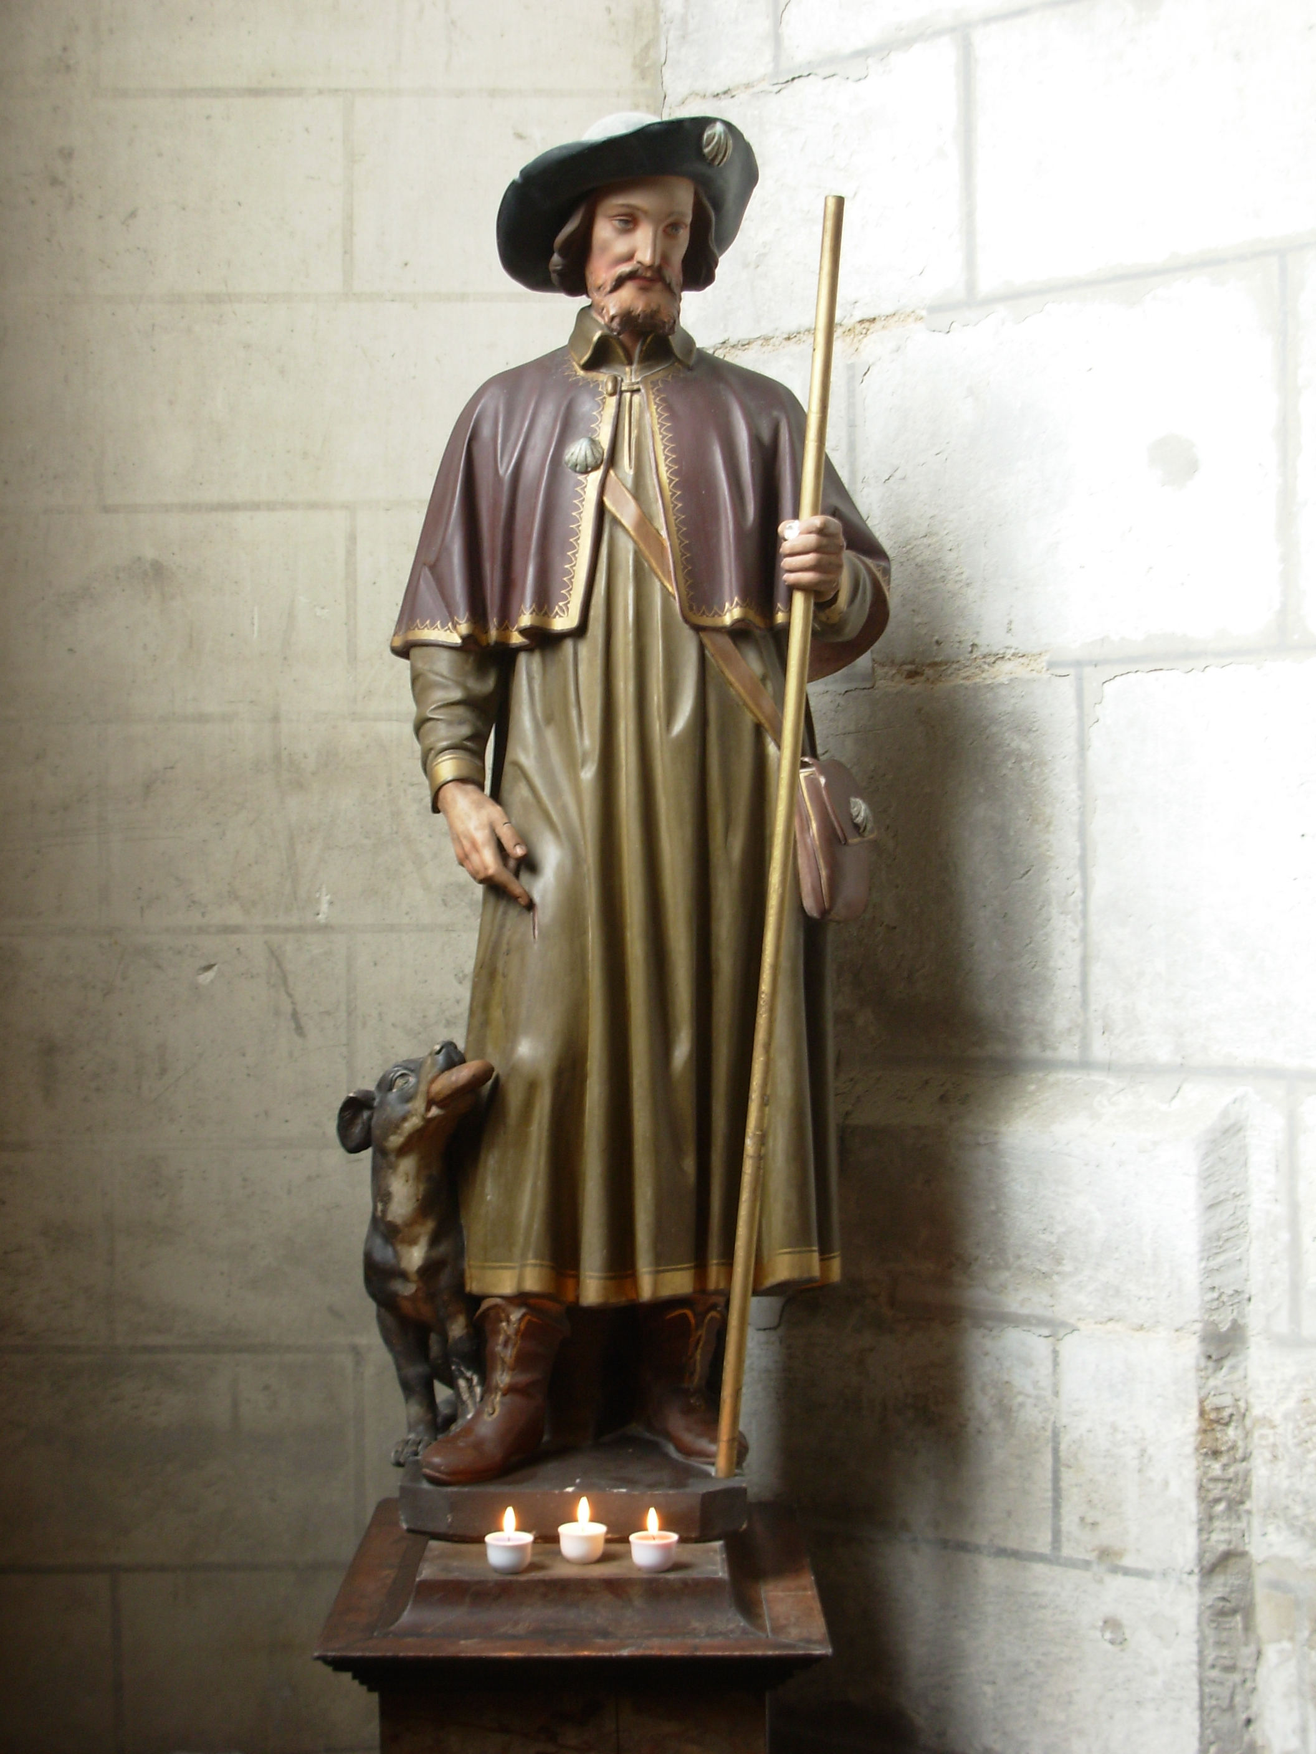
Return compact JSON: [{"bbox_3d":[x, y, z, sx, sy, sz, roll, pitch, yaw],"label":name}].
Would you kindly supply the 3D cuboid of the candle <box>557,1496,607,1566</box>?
[{"bbox_3d":[-0.073,0.632,2.850,0.047,0.063,0.047,0,0,0],"label":"candle"}]

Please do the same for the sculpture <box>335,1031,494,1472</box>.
[{"bbox_3d":[-0.250,0.392,3.150,0.168,0.440,0.260,0,0,-2],"label":"sculpture"}]

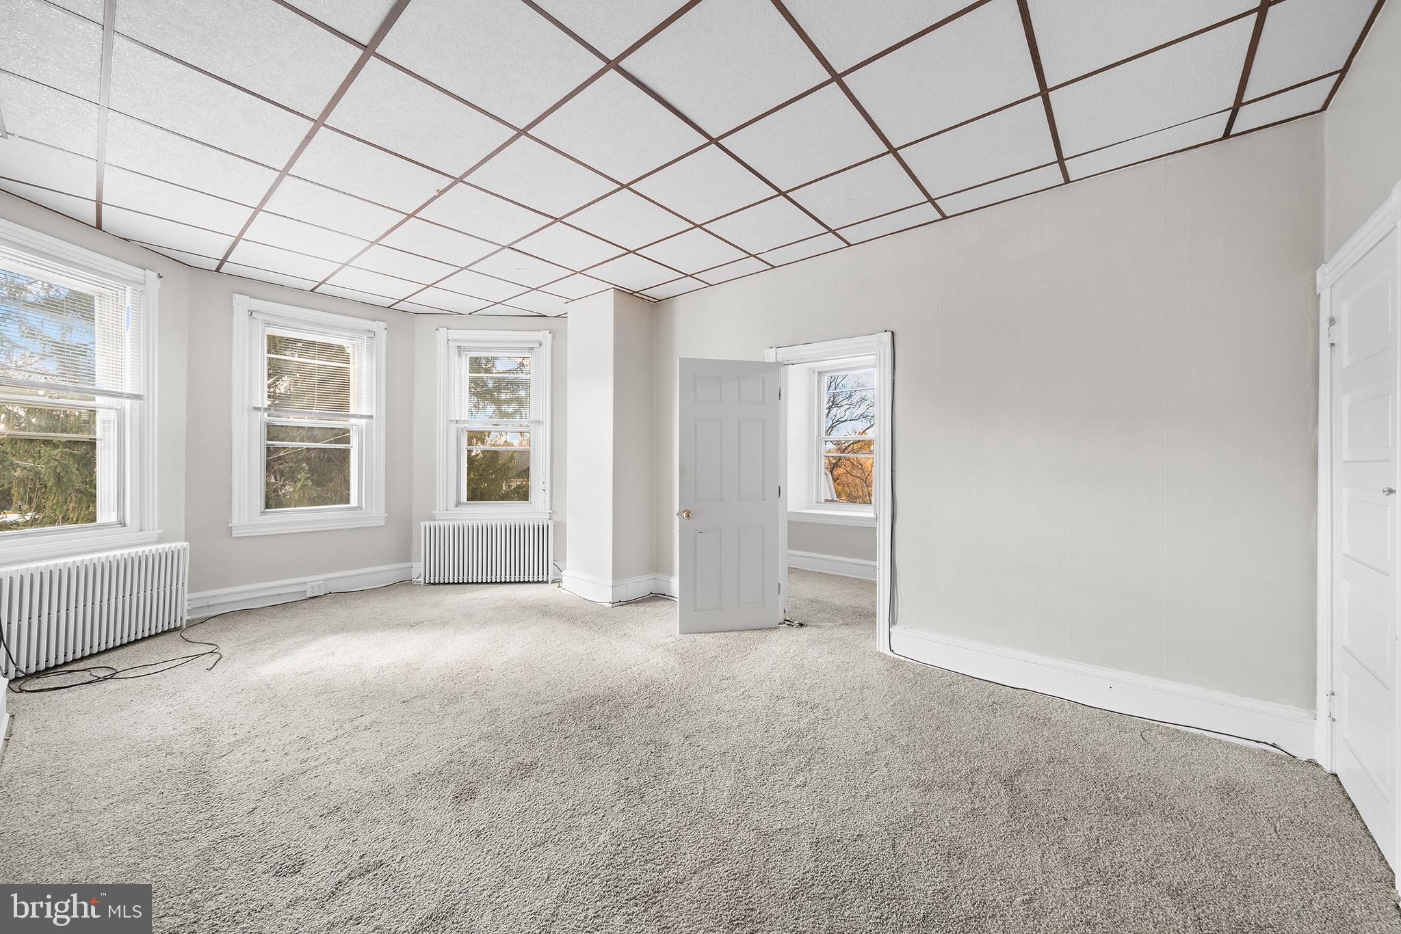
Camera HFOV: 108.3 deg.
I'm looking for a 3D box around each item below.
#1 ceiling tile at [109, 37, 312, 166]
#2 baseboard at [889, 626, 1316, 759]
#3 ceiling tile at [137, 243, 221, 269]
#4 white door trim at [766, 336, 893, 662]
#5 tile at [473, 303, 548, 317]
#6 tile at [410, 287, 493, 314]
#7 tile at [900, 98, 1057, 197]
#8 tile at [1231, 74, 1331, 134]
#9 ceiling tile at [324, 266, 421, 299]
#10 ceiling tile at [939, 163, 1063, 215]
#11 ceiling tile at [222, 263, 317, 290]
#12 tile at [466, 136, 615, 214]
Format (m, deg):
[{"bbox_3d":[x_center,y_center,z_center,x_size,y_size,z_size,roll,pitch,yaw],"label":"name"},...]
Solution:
[{"bbox_3d":[-2.088,-1.523,2.175,0.597,0.020,0.597,0,1,39],"label":"ceiling tile"},{"bbox_3d":[1.981,1.173,2.789,1.830,0.200,0.024,0,1,39],"label":"baseboard"},{"bbox_3d":[-3.791,-1.530,3.677,0.370,0.022,0.448,1,1,40],"label":"ceiling tile"},{"bbox_3d":[0.936,0.165,3.716,0.969,2.145,0.158,1,1,40],"label":"white door trim"},{"bbox_3d":[-1.955,-1.573,5.225,0.570,0.020,0.570,1,1,40],"label":"tile"},{"bbox_3d":[-2.367,-1.564,4.787,0.600,0.020,0.600,1,1,40],"label":"tile"},{"bbox_3d":[1.359,-1.528,2.471,0.600,0.020,0.600,1,1,40],"label":"tile"},{"bbox_3d":[2.448,-1.524,2.131,0.281,0.022,0.293,1,1,40],"label":"tile"},{"bbox_3d":[-2.750,-1.554,4.307,0.600,0.020,0.600,1,1,40],"label":"ceiling tile"},{"bbox_3d":[1.664,-1.547,2.829,0.595,0.020,0.280,0,1,39],"label":"ceiling tile"},{"bbox_3d":[-3.475,-1.545,4.101,0.285,0.020,0.595,0,1,39],"label":"ceiling tile"},{"bbox_3d":[-0.837,-1.523,2.701,0.600,0.022,0.600,1,1,40],"label":"tile"}]

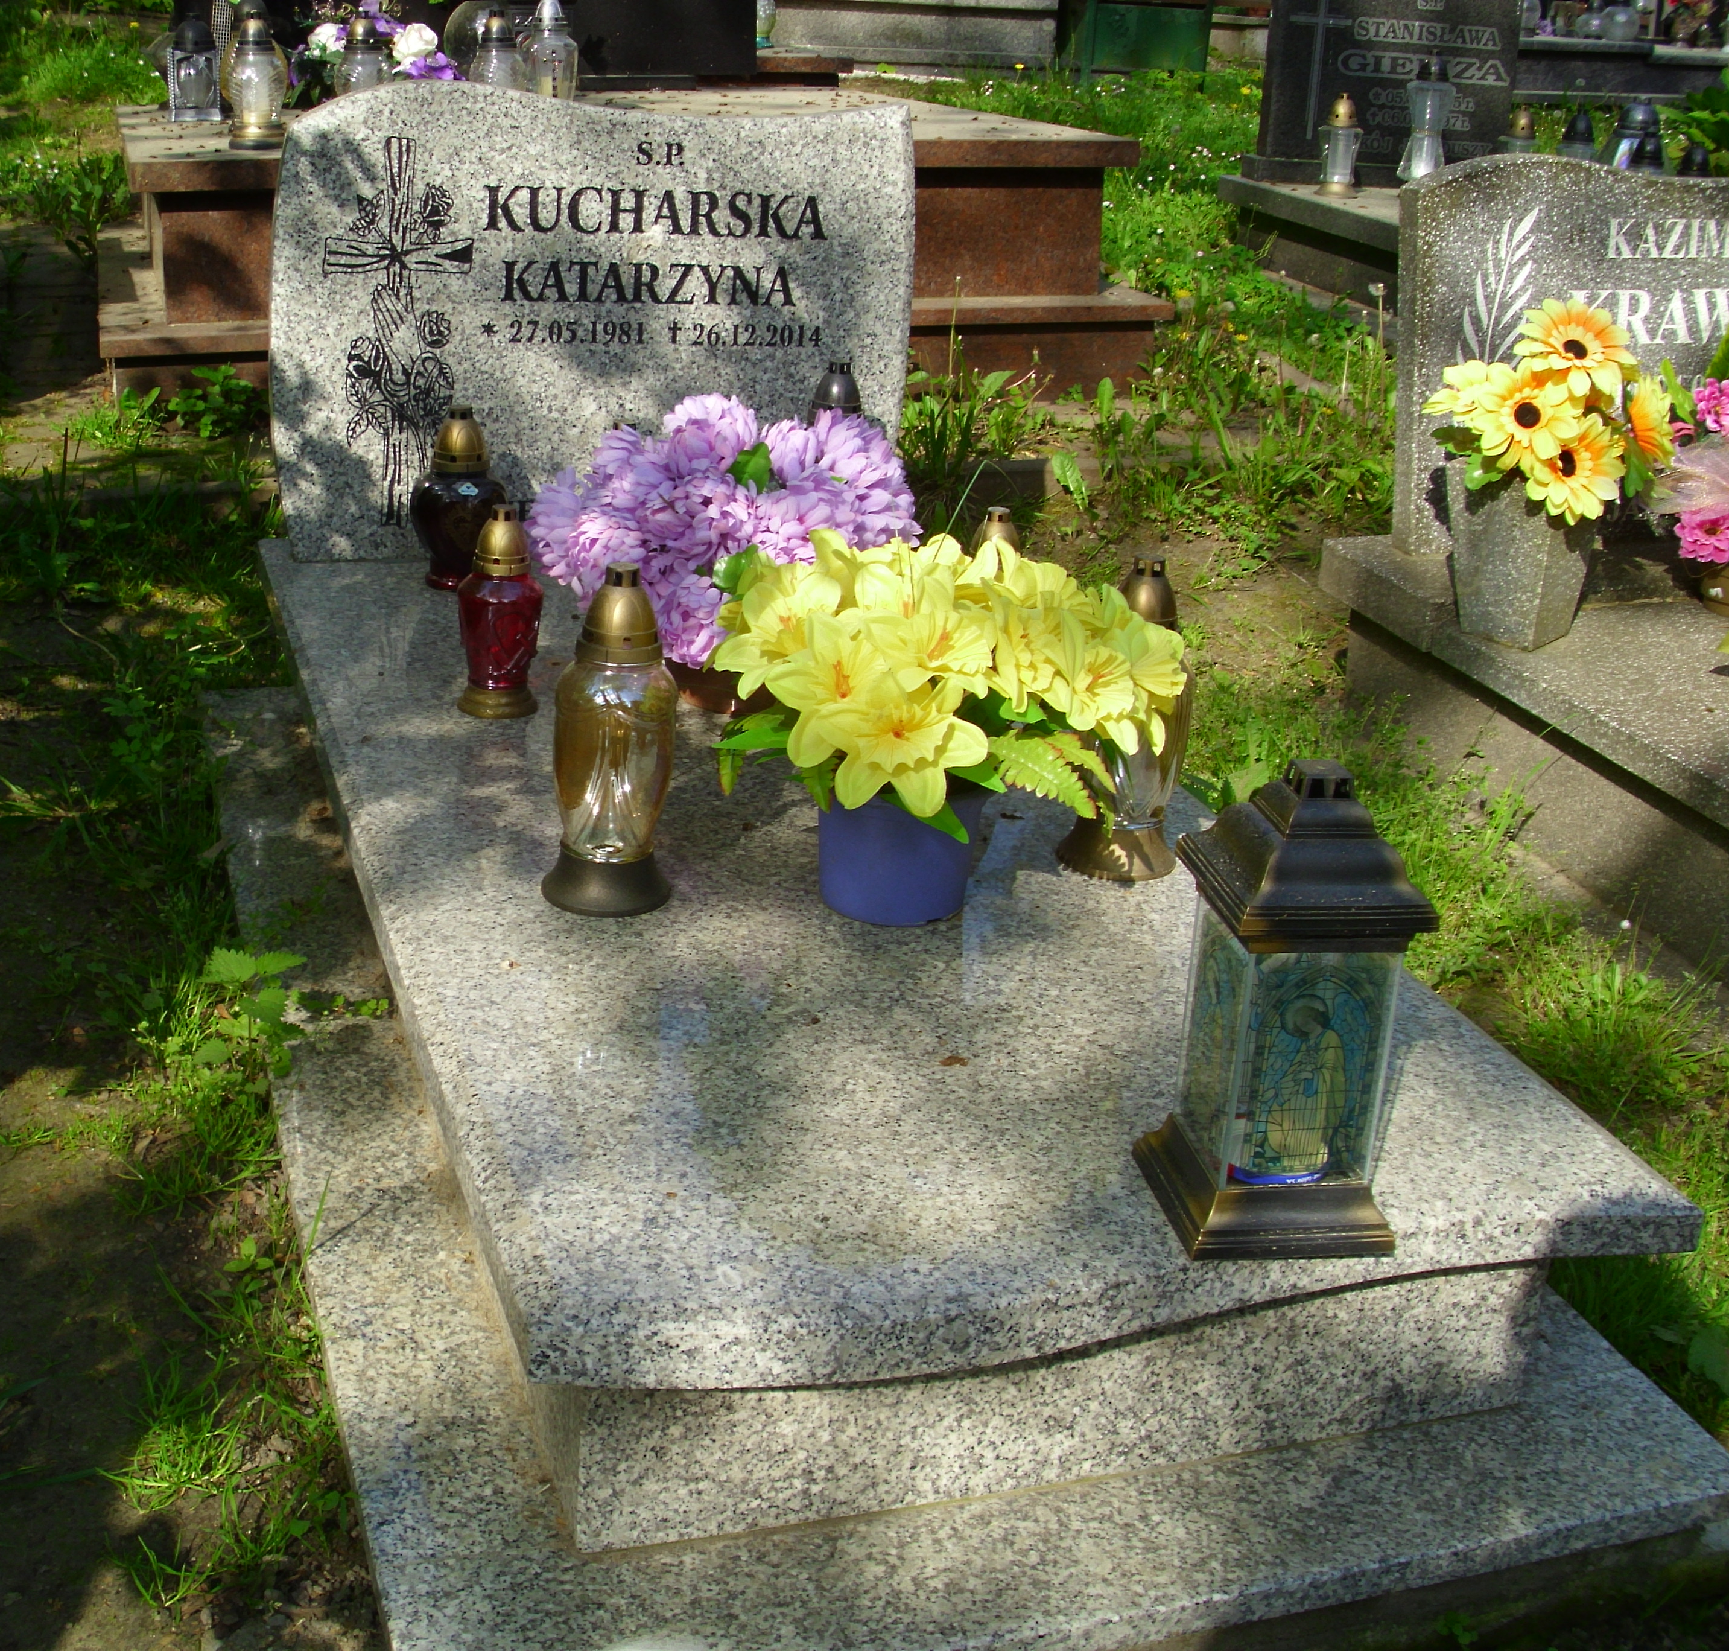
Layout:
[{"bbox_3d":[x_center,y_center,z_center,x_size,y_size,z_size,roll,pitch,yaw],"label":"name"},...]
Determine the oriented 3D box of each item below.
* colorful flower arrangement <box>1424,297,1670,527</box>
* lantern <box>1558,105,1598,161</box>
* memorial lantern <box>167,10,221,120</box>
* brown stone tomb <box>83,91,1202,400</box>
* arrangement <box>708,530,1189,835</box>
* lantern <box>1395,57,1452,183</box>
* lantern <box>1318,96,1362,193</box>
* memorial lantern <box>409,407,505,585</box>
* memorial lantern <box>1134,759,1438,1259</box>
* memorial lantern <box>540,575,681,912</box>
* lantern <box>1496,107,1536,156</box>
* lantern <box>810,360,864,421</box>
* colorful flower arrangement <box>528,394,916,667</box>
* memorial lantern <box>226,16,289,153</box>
[{"bbox_3d":[0.910,-0.550,2.970,0.329,0.303,0.280,-6,22,-18],"label":"colorful flower arrangement"},{"bbox_3d":[1.639,-1.524,5.100,0.097,0.231,0.097,-6,22,-18],"label":"lantern"},{"bbox_3d":[-1.589,-1.796,5.242,0.118,0.235,0.118,-6,22,-17],"label":"memorial lantern"},{"bbox_3d":[-0.675,-1.451,5.426,2.280,0.520,1.880,-6,22,-17],"label":"brown stone tomb"},{"bbox_3d":[0.072,-0.121,1.860,0.411,0.245,0.329,-4,21,-19],"label":"arrangement"},{"bbox_3d":[1.387,-1.743,5.500,0.125,0.291,0.125,-6,22,-18],"label":"lantern"},{"bbox_3d":[1.126,-1.605,5.250,0.100,0.229,0.100,-6,22,-18],"label":"lantern"},{"bbox_3d":[-0.520,-0.424,2.860,0.125,0.225,0.125,-3,22,-19],"label":"memorial lantern"},{"bbox_3d":[0.267,0.105,1.393,0.137,0.298,0.137,0,20,-9],"label":"memorial lantern"},{"bbox_3d":[-0.209,-0.075,1.840,0.113,0.280,0.113,-4,21,-19],"label":"memorial lantern"},{"bbox_3d":[1.723,-1.778,5.887,0.110,0.250,0.110,-2,22,-13],"label":"lantern"},{"bbox_3d":[-0.035,-0.464,2.950,0.102,0.299,0.102,-4,21,-19],"label":"lantern"},{"bbox_3d":[-0.160,-0.332,2.488,0.405,0.260,0.330,-3,22,-19],"label":"colorful flower arrangement"},{"bbox_3d":[-1.233,-1.502,4.500,0.120,0.263,0.120,-6,22,-18],"label":"memorial lantern"}]

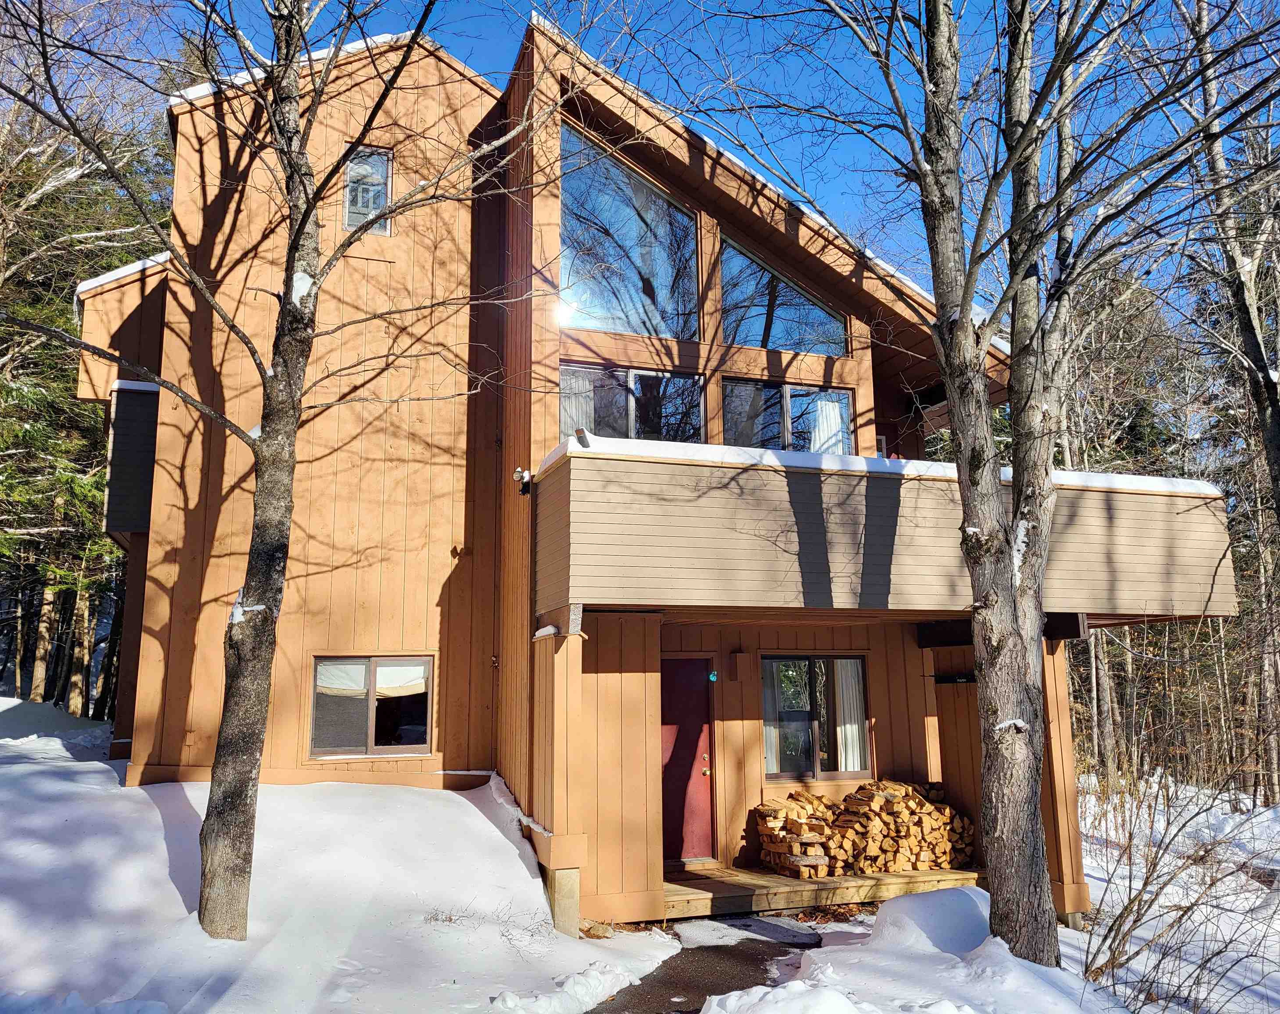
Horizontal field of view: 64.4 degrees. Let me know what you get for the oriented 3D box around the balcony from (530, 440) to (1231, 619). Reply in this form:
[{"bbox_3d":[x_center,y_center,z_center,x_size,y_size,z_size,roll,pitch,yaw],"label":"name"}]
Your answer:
[{"bbox_3d":[2.399,0.429,9.751,6.747,1.228,1.600,3,-10,-18],"label":"balcony"}]

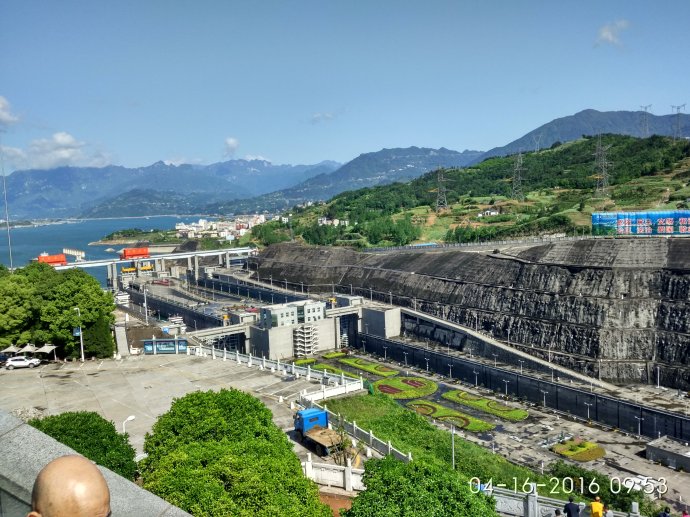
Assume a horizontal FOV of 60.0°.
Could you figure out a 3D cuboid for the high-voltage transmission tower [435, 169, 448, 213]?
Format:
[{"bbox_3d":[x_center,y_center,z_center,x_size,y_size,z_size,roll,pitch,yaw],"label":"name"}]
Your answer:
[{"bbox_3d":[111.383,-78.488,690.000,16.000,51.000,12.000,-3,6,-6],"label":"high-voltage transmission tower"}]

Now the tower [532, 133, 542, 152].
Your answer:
[{"bbox_3d":[434.719,-261.961,1350.000,20.000,45.000,10.000,-3,6,0],"label":"tower"}]

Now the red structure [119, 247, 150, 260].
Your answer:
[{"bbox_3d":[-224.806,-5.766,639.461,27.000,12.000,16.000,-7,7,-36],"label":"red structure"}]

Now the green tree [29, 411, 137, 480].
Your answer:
[{"bbox_3d":[-14.654,11.880,33.500,5.700,6.600,5.700,-5,6,-25],"label":"green tree"}]

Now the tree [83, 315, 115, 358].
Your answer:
[{"bbox_3d":[-35.585,11.260,86.300,4.200,6.100,4.000,-5,6,-23],"label":"tree"}]

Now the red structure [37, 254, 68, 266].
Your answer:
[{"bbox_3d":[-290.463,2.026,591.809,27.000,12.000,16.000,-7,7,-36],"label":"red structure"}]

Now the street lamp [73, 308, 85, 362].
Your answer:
[{"bbox_3d":[-36.556,10.493,82.000,1.400,7.600,0.600,-6,7,-32],"label":"street lamp"}]

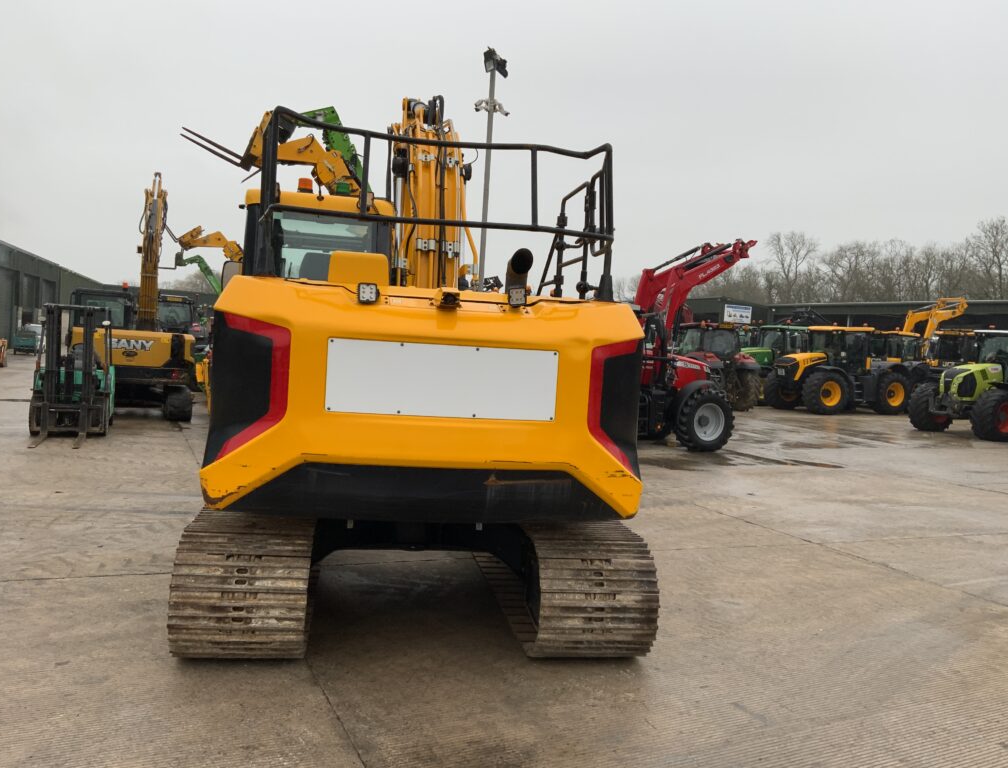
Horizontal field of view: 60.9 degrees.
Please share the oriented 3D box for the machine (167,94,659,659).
[{"bbox_3d":[-0.834,-0.783,7.551,2.690,4.450,6.500,3,2,-10],"label":"machine"}]

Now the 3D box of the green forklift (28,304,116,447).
[{"bbox_3d":[-7.294,-0.240,14.468,1.230,2.170,3.800,2,2,-21],"label":"green forklift"}]

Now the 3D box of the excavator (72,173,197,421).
[{"bbox_3d":[-8.111,-2.409,19.806,2.500,6.000,6.300,2,2,-16],"label":"excavator"}]

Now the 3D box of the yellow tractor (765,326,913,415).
[{"bbox_3d":[12.880,-0.413,32.688,4.900,3.150,2.550,2,2,-22],"label":"yellow tractor"}]

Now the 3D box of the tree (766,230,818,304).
[{"bbox_3d":[25.590,-6.590,74.750,5.000,13.500,5.000,3,2,0],"label":"tree"}]

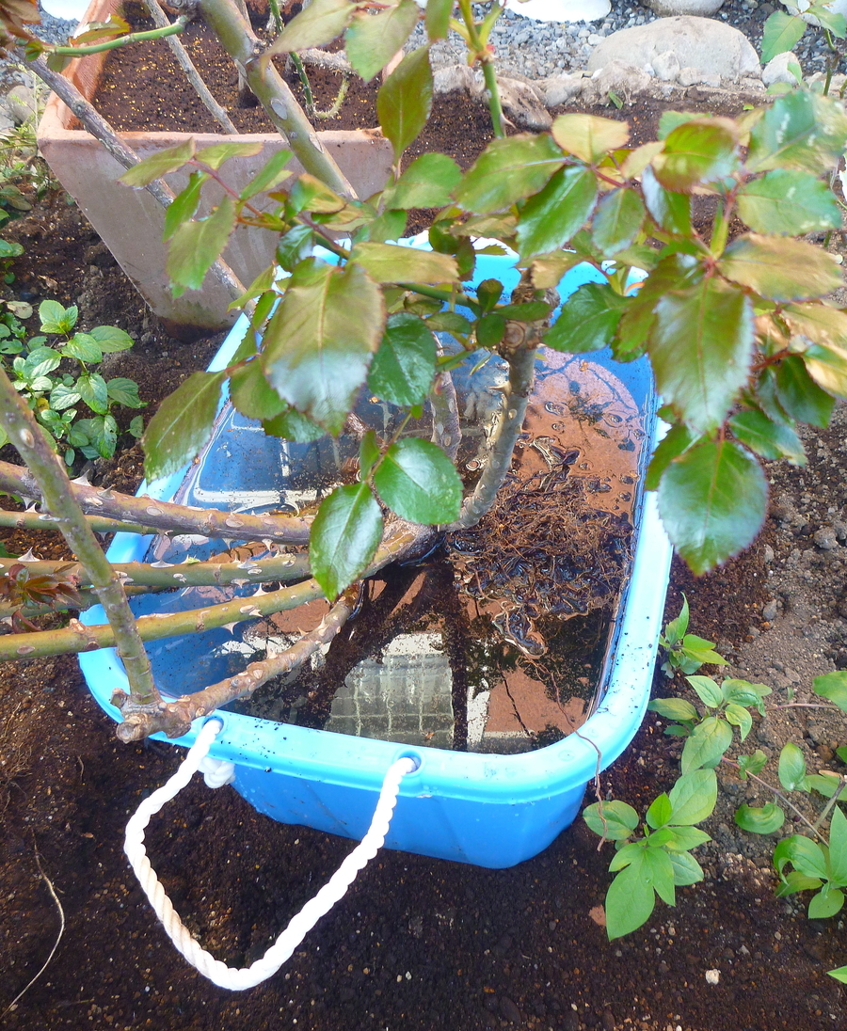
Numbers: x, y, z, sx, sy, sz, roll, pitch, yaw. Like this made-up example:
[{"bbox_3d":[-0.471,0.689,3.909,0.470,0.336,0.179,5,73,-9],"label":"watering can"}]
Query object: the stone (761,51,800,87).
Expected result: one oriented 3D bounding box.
[{"bbox_3d":[0.731,-0.914,1.870,0.072,0.058,0.065,0,48,0],"label":"stone"}]

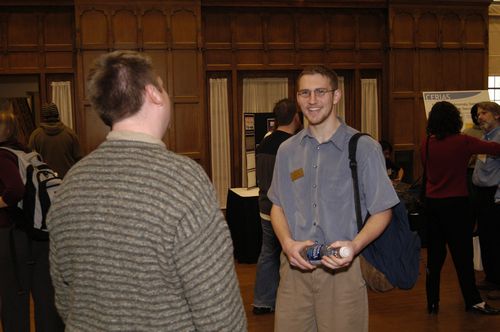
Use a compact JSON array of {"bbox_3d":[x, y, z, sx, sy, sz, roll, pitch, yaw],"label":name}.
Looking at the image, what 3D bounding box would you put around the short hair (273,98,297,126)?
[{"bbox_3d":[0.294,-0.438,4.750,0.180,0.210,0.210,1,6,30],"label":"short hair"}]

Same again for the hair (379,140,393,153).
[{"bbox_3d":[1.628,-0.225,7.000,0.170,0.170,0.190,0,5,12],"label":"hair"}]

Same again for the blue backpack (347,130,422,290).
[{"bbox_3d":[0.577,0.200,2.500,0.330,0.620,0.250,1,5,25],"label":"blue backpack"}]

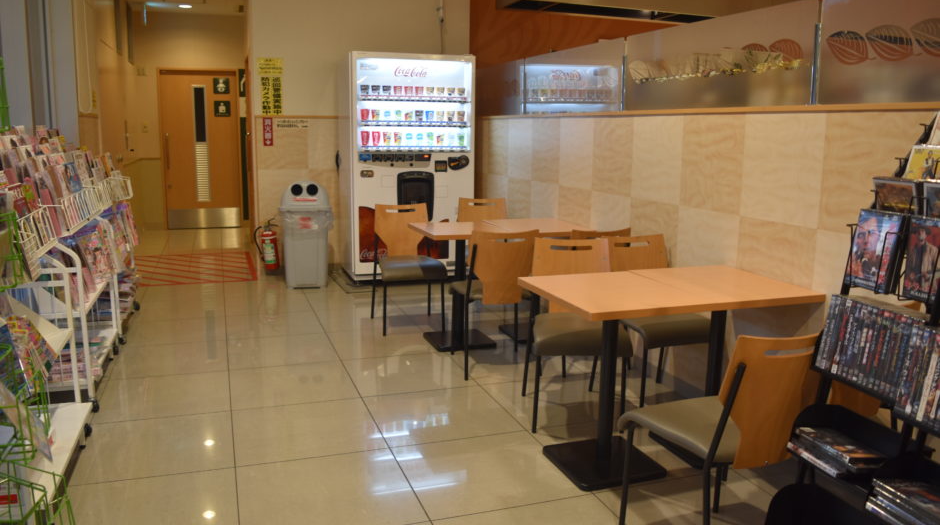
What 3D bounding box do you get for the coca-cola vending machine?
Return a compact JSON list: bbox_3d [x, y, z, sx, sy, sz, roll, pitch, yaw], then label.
[{"bbox_3d":[-0.551,-0.777,5.946,1.000,1.840,0.620,-3,11,-20],"label":"coca-cola vending machine"}]

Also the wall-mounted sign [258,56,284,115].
[{"bbox_3d":[-1.612,-1.428,5.720,0.205,0.475,0.015,-3,11,-20],"label":"wall-mounted sign"}]

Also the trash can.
[{"bbox_3d":[-1.387,-0.249,5.917,0.420,0.870,0.420,-2,10,-17],"label":"trash can"}]

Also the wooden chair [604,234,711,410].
[{"bbox_3d":[0.875,0.294,3.249,0.430,0.770,0.520,-3,11,-20],"label":"wooden chair"}]

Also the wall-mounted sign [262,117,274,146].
[{"bbox_3d":[-1.747,-1.129,6.116,0.086,0.240,0.010,-3,11,-20],"label":"wall-mounted sign"}]

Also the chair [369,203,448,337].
[{"bbox_3d":[-0.396,0.034,4.525,0.430,0.770,0.520,-2,11,-16],"label":"chair"}]

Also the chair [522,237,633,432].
[{"bbox_3d":[0.481,0.307,3.220,0.420,0.775,0.530,0,10,-7],"label":"chair"}]

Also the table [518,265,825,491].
[{"bbox_3d":[0.742,0.433,2.746,0.980,0.700,0.595,-3,11,-20],"label":"table"}]

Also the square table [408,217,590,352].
[{"bbox_3d":[0.169,0.131,4.392,0.985,0.705,0.620,-3,11,-20],"label":"square table"}]

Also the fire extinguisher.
[{"bbox_3d":[-1.690,-0.142,5.870,0.200,0.480,0.155,-3,11,-20],"label":"fire extinguisher"}]

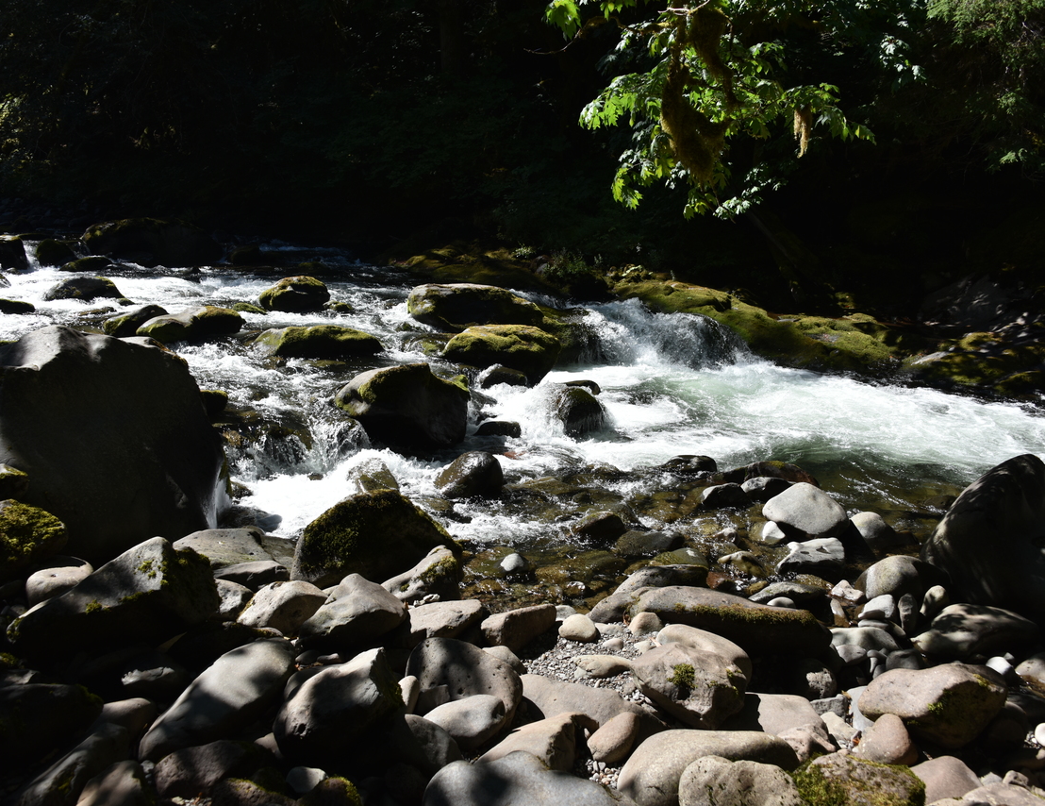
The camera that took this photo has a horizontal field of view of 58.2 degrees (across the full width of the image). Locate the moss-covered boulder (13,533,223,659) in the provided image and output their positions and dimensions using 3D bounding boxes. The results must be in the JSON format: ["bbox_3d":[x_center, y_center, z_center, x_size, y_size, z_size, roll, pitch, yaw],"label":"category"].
[{"bbox_3d":[-1.676,0.809,3.902,0.807,0.448,0.500,-5,15,-21],"label":"moss-covered boulder"}]

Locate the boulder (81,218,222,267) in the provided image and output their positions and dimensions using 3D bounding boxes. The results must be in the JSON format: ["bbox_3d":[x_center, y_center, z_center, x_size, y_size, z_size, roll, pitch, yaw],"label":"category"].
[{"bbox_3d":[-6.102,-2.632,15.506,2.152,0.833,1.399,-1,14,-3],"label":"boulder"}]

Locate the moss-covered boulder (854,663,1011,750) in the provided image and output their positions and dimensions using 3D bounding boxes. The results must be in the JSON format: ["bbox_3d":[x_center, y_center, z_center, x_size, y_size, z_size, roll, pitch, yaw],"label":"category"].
[{"bbox_3d":[1.411,1.059,3.254,0.477,0.258,0.324,2,14,10],"label":"moss-covered boulder"}]

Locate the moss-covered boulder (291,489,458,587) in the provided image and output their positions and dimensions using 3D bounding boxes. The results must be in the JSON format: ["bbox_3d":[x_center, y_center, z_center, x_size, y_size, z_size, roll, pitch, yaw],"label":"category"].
[{"bbox_3d":[-0.775,0.733,5.005,0.868,0.496,0.608,-2,14,-8],"label":"moss-covered boulder"}]

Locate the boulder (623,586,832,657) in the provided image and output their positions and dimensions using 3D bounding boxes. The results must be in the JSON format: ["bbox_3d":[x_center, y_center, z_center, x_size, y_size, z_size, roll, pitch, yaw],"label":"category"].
[{"bbox_3d":[0.872,0.951,4.054,0.883,0.253,0.318,4,14,17],"label":"boulder"}]

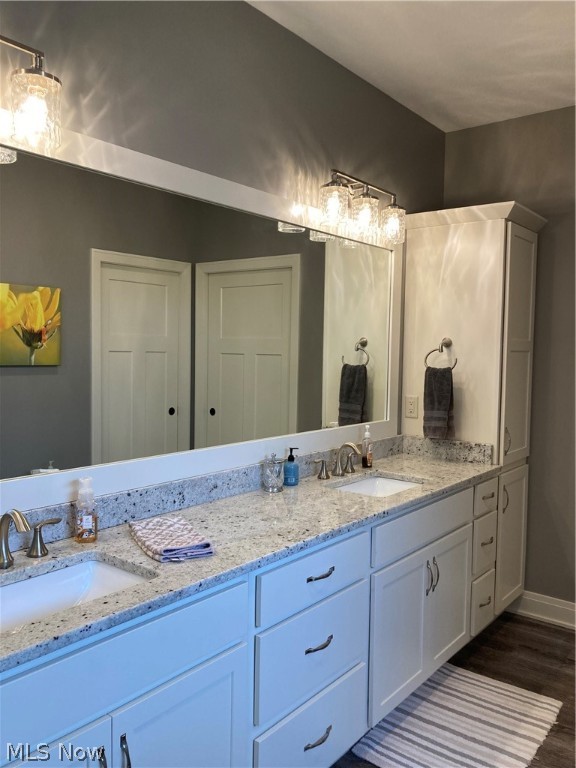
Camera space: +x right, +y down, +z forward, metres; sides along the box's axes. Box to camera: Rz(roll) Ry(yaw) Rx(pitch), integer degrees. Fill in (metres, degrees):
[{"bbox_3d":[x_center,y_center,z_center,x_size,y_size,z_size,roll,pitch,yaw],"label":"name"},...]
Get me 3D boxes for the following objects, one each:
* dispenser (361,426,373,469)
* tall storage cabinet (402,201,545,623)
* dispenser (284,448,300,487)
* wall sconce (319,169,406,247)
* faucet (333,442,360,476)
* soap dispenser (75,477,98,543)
[{"bbox_3d":[0.386,0.300,3.004,0.049,0.203,0.049,-2,4,-42],"label":"dispenser"},{"bbox_3d":[0.987,0.206,3.414,0.607,2.194,0.515,3,4,38],"label":"tall storage cabinet"},{"bbox_3d":[0.017,0.342,2.576,0.058,0.152,0.061,2,3,22],"label":"dispenser"},{"bbox_3d":[0.333,-0.802,2.858,0.186,0.234,0.637,3,4,38],"label":"wall sconce"},{"bbox_3d":[0.263,0.337,2.778,0.144,0.148,0.058,3,4,38],"label":"faucet"},{"bbox_3d":[-0.582,0.360,1.799,0.060,0.180,0.060,-1,4,-32],"label":"soap dispenser"}]

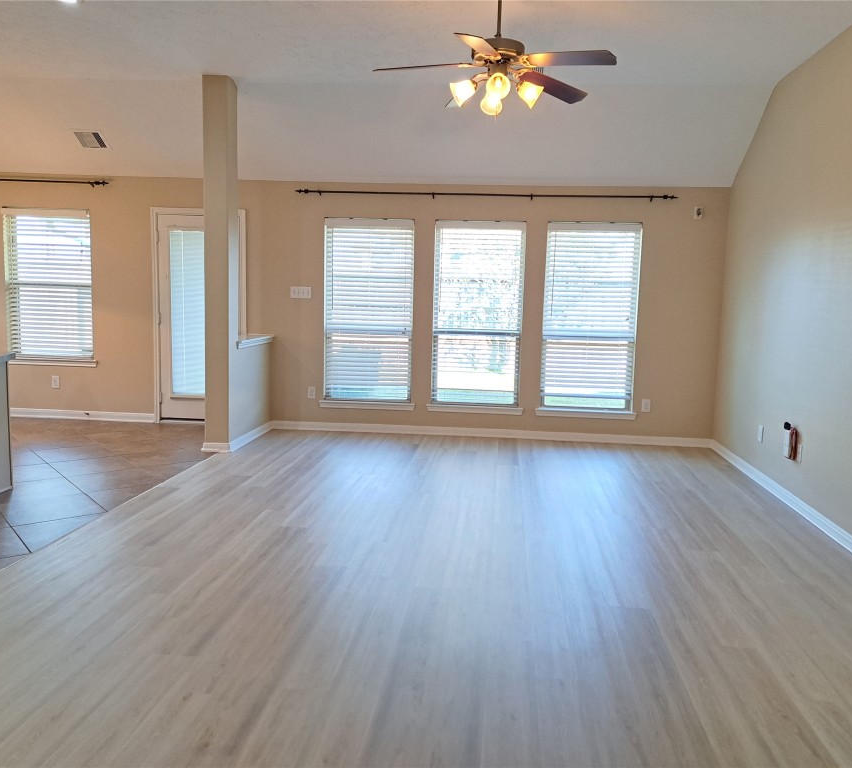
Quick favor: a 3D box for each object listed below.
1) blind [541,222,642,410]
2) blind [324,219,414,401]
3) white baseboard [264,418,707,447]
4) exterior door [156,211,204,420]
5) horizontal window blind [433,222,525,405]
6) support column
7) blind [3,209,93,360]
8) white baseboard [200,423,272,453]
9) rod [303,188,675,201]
[{"bbox_3d":[1.552,-0.617,6.697,0.867,1.764,0.100,2,7,6],"label":"blind"},{"bbox_3d":[-0.561,-0.696,6.923,0.868,1.792,0.100,2,7,6],"label":"blind"},{"bbox_3d":[0.585,0.483,6.907,4.260,0.080,0.020,2,7,6],"label":"white baseboard"},{"bbox_3d":[-2.272,-0.632,7.122,0.835,2.060,0.060,2,7,6],"label":"exterior door"},{"bbox_3d":[0.495,-0.665,6.809,0.853,1.755,0.060,2,7,6],"label":"horizontal window blind"},{"bbox_3d":[-1.707,-0.947,5.935,0.205,3.040,0.215,2,7,6],"label":"support column"},{"bbox_3d":[-3.845,-1.009,7.237,0.925,1.527,0.100,2,7,6],"label":"blind"},{"bbox_3d":[-1.705,0.464,6.587,0.270,0.080,1.150,2,7,6],"label":"white baseboard"},{"bbox_3d":[0.515,-1.754,6.573,3.518,0.070,0.100,2,7,6],"label":"rod"}]

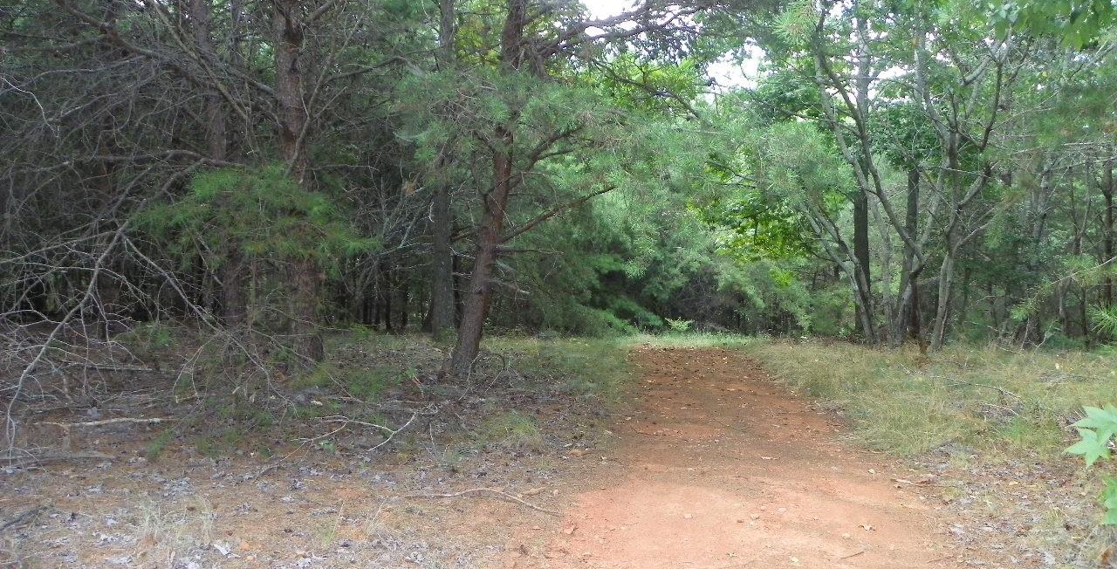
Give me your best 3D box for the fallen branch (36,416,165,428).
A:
[{"bbox_3d":[-4.325,1.297,7.919,1.160,0.070,0.120,0,2,-4],"label":"fallen branch"}]

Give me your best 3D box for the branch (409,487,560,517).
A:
[{"bbox_3d":[-0.469,1.379,5.319,1.030,0.050,0.220,1,2,19],"label":"branch"}]

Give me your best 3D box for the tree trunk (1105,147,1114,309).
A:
[{"bbox_3d":[9.524,-0.988,14.500,0.160,2.800,0.160,0,2,0],"label":"tree trunk"}]

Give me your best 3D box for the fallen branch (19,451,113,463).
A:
[{"bbox_3d":[-3.809,1.341,6.512,0.700,0.060,0.090,0,2,-2],"label":"fallen branch"}]

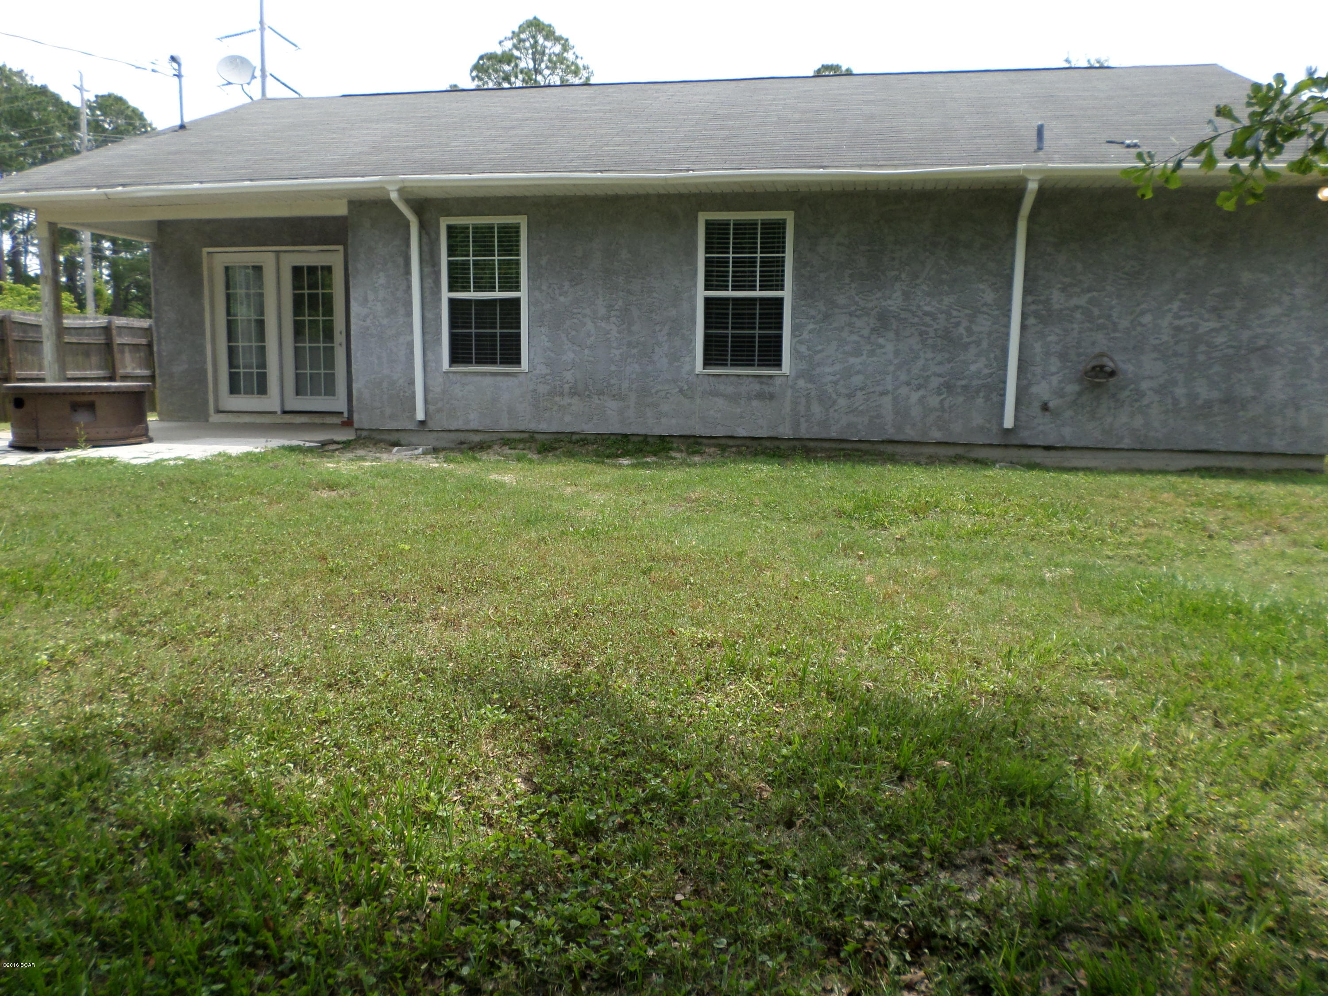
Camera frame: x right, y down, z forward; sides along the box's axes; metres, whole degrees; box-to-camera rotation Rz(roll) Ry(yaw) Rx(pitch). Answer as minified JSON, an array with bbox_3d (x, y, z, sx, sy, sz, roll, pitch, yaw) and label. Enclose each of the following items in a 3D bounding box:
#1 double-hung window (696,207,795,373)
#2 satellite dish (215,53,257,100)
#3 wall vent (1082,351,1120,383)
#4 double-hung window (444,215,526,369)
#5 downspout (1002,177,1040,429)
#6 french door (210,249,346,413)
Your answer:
[{"bbox_3d":[0.790,-1.996,9.393,0.930,1.560,0.100,2,8,10],"label":"double-hung window"},{"bbox_3d":[-6.604,-6.492,14.799,0.580,0.660,0.480,-6,10,-43],"label":"satellite dish"},{"bbox_3d":[4.022,-1.203,8.828,0.310,0.280,0.150,2,8,10],"label":"wall vent"},{"bbox_3d":[-1.836,-2.084,9.865,0.924,1.568,0.100,2,8,10],"label":"double-hung window"},{"bbox_3d":[3.241,-1.714,8.704,0.095,2.190,0.520,2,8,10],"label":"downspout"},{"bbox_3d":[-4.962,-2.131,12.302,1.905,2.101,0.130,2,8,10],"label":"french door"}]

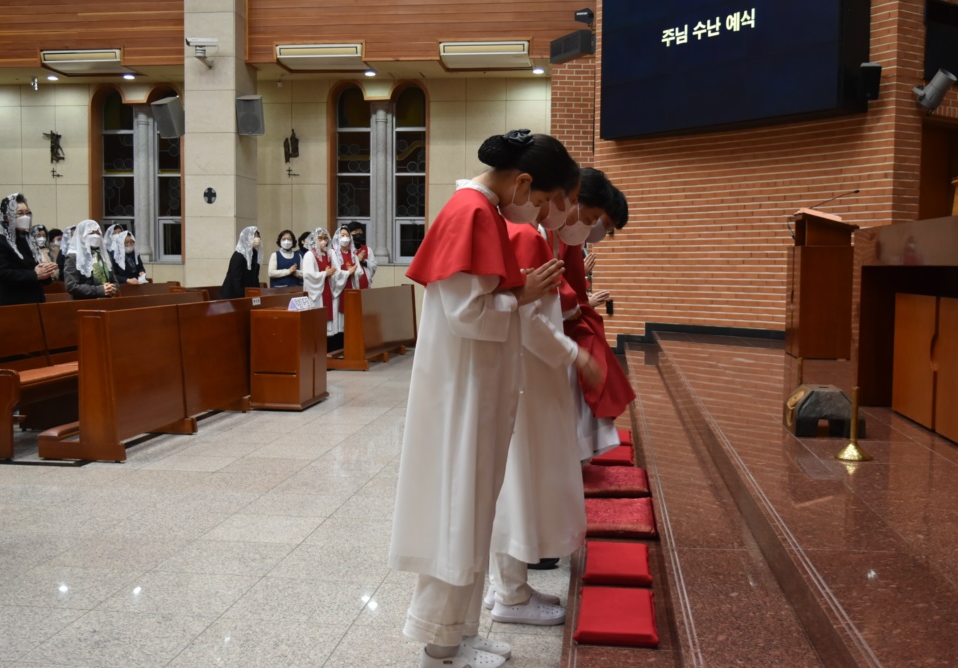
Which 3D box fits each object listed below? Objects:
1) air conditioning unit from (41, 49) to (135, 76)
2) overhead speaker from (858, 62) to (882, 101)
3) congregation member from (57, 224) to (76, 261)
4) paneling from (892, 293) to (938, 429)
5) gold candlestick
[{"bbox_3d":[-5.997,-4.220,15.585,1.250,0.230,0.660,1,4,7],"label":"air conditioning unit"},{"bbox_3d":[3.469,-2.242,8.900,0.190,0.300,0.170,3,19,35],"label":"overhead speaker"},{"bbox_3d":[-4.102,-0.334,10.030,0.340,1.521,0.460,2,4,27],"label":"congregation member"},{"bbox_3d":[1.989,0.106,4.548,0.030,0.575,0.660,1,4,7],"label":"paneling"},{"bbox_3d":[1.341,0.317,3.595,0.128,0.265,0.128,1,4,7],"label":"gold candlestick"}]

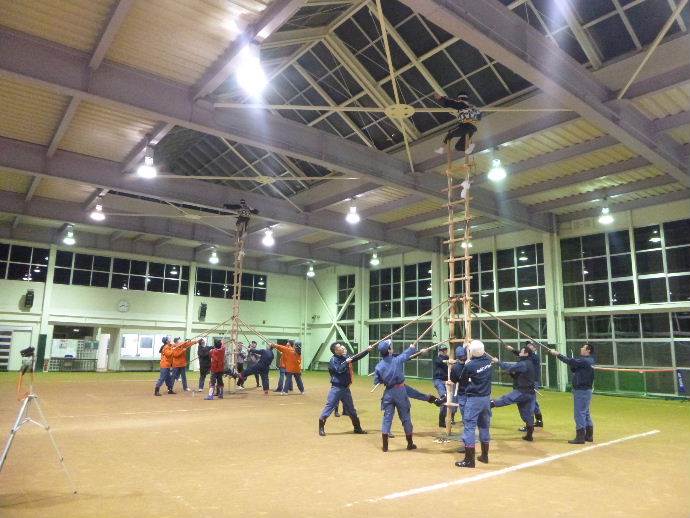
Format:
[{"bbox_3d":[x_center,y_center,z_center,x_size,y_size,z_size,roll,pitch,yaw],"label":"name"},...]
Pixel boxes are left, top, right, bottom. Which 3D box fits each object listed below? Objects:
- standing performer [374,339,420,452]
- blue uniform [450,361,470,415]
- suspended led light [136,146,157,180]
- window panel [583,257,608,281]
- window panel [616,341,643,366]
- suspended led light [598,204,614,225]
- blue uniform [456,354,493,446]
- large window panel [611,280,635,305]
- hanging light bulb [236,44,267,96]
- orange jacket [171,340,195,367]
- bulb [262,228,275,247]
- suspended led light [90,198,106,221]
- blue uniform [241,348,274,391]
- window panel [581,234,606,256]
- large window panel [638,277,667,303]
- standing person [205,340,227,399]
[{"bbox_3d":[0.855,2.207,8.120,0.650,1.740,0.580,-6,-12,32],"label":"standing performer"},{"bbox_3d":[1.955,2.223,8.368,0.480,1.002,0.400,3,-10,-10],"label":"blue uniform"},{"bbox_3d":[-5.886,-2.891,14.781,0.540,0.950,0.540,1,-10,0],"label":"suspended led light"},{"bbox_3d":[10.752,0.478,21.225,0.090,1.050,1.020,9,-13,-38],"label":"window panel"},{"bbox_3d":[11.317,3.789,19.839,0.090,1.000,0.980,9,-13,-38],"label":"window panel"},{"bbox_3d":[9.790,-1.666,18.662,0.530,0.700,0.530,1,-10,0],"label":"suspended led light"},{"bbox_3d":[1.906,2.047,7.348,0.400,1.247,0.500,-8,-14,41],"label":"blue uniform"},{"bbox_3d":[12.282,1.461,21.931,0.080,1.083,1.018,10,-13,-37],"label":"large window panel"},{"bbox_3d":[-1.782,-3.592,9.500,0.520,0.800,0.520,1,-10,0],"label":"hanging light bulb"},{"bbox_3d":[-5.598,3.293,17.280,0.720,0.820,0.500,-2,-11,17],"label":"orange jacket"},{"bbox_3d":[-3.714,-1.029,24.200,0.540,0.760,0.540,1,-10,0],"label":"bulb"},{"bbox_3d":[-11.047,-2.218,22.341,0.580,0.970,0.580,10,-13,-37],"label":"suspended led light"},{"bbox_3d":[-3.022,3.816,17.215,1.100,1.350,0.600,3,-11,-6],"label":"blue uniform"},{"bbox_3d":[11.635,-0.583,23.235,0.080,0.999,1.104,10,-13,-37],"label":"window panel"},{"bbox_3d":[11.723,1.171,19.023,0.070,0.960,0.950,9,-13,-37],"label":"large window panel"},{"bbox_3d":[-3.943,3.365,15.178,0.520,1.750,0.450,0,-11,7],"label":"standing person"}]

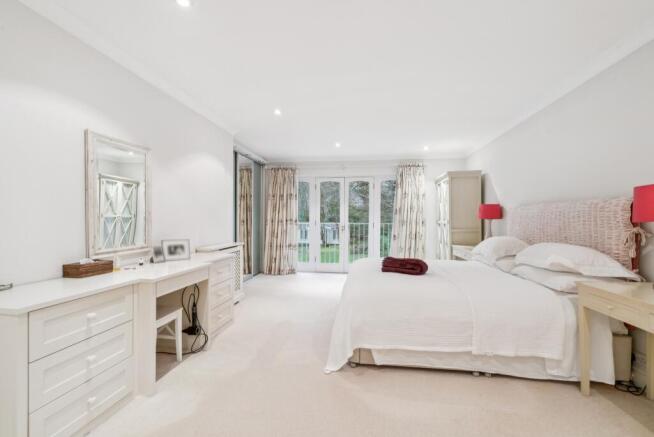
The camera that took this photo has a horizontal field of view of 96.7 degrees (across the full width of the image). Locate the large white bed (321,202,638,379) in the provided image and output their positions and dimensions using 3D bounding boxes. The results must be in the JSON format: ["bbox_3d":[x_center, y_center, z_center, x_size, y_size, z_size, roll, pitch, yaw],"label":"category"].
[{"bbox_3d":[1.292,0.520,3.130,2.200,1.360,1.950,0,0,8],"label":"large white bed"}]

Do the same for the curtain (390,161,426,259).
[{"bbox_3d":[1.703,0.025,6.086,0.711,2.360,0.180,0,0,8],"label":"curtain"}]

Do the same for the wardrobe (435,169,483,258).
[{"bbox_3d":[2.427,0.199,5.439,0.550,2.010,0.930,0,0,8],"label":"wardrobe"}]

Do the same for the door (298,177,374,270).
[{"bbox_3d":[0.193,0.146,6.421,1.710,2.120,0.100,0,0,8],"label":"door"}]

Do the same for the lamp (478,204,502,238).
[{"bbox_3d":[2.393,0.115,4.256,0.290,0.635,0.290,0,0,8],"label":"lamp"}]

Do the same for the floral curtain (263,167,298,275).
[{"bbox_3d":[-1.030,0.036,6.420,0.823,2.340,0.200,0,0,8],"label":"floral curtain"}]

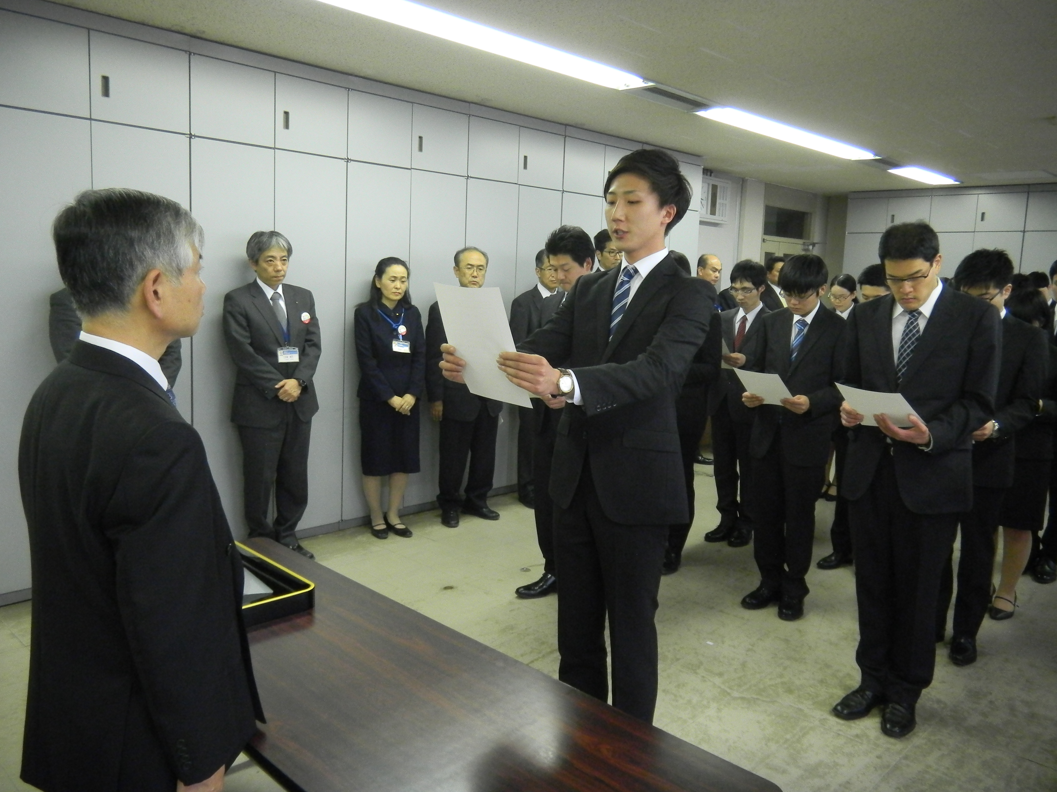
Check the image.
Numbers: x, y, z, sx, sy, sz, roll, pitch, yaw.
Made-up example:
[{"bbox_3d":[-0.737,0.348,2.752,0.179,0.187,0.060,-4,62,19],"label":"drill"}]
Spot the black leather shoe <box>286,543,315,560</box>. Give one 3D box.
[{"bbox_3d":[-1.222,0.797,4.508,0.285,0.105,0.105,9,10,42],"label":"black leather shoe"}]

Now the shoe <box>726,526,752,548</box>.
[{"bbox_3d":[1.270,0.815,5.088,0.105,0.105,0.285,7,9,34],"label":"shoe"}]

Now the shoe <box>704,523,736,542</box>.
[{"bbox_3d":[1.175,0.805,5.134,0.285,0.105,0.105,-3,9,-35],"label":"shoe"}]

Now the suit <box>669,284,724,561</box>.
[{"bbox_3d":[0.754,0.198,4.638,0.380,1.440,0.510,-5,11,-44],"label":"suit"}]

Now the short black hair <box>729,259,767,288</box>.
[{"bbox_3d":[1.304,-0.719,5.084,0.235,0.185,0.185,-18,20,-42],"label":"short black hair"}]

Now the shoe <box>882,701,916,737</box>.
[{"bbox_3d":[1.319,1.095,3.028,0.105,0.105,0.285,7,9,32],"label":"shoe"}]

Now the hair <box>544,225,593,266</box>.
[{"bbox_3d":[0.195,-0.696,3.992,0.240,0.195,0.190,-21,22,-41],"label":"hair"}]

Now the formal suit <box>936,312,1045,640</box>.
[{"bbox_3d":[1.843,0.350,3.586,0.510,1.410,0.370,9,10,42],"label":"formal suit"}]

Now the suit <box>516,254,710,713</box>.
[{"bbox_3d":[0.180,0.396,2.261,0.530,1.545,0.530,-5,11,-44],"label":"suit"}]

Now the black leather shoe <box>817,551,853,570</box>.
[{"bbox_3d":[1.768,0.913,4.888,0.285,0.110,0.105,-2,9,-32],"label":"black leather shoe"}]

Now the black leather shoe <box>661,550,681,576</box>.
[{"bbox_3d":[0.765,0.895,4.683,0.105,0.110,0.285,9,10,37],"label":"black leather shoe"}]

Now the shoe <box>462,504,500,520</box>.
[{"bbox_3d":[-0.293,0.709,5.428,0.285,0.105,0.105,8,9,36],"label":"shoe"}]

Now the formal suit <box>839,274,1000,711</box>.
[{"bbox_3d":[1.356,0.386,3.078,0.540,1.550,0.400,10,11,41],"label":"formal suit"}]

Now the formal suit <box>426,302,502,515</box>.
[{"bbox_3d":[-0.360,0.038,5.308,0.520,1.400,0.310,-3,9,-36],"label":"formal suit"}]

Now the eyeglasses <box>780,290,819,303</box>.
[{"bbox_3d":[1.242,-0.458,3.902,0.140,0.045,0.140,11,31,44],"label":"eyeglasses"}]

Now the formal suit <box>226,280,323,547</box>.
[{"bbox_3d":[-1.323,0.114,4.392,0.530,1.420,0.330,-5,10,-43],"label":"formal suit"}]

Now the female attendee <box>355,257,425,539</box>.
[{"bbox_3d":[-0.811,0.012,5.028,0.440,1.620,0.290,-4,10,-38],"label":"female attendee"}]

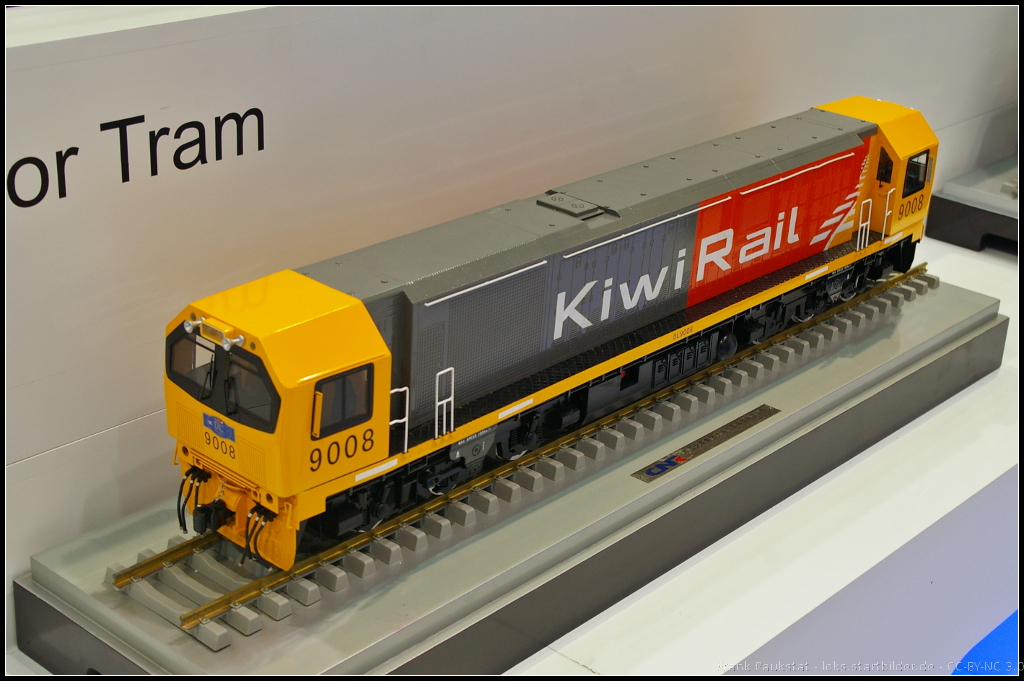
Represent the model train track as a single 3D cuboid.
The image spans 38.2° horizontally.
[{"bbox_3d":[0.090,0.044,1.312,0.130,0.016,0.966,22,31,39],"label":"model train track"}]

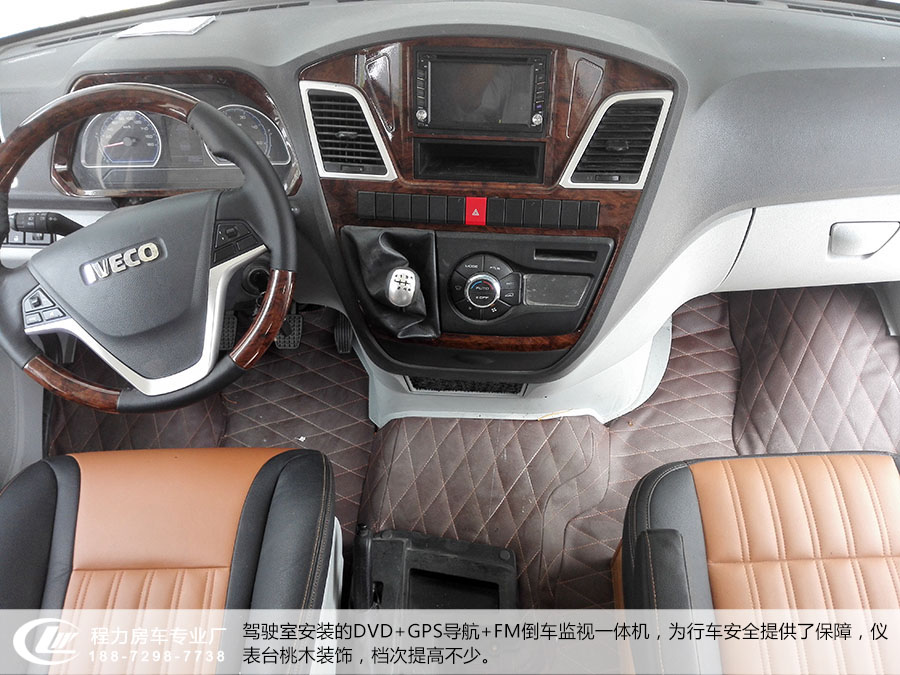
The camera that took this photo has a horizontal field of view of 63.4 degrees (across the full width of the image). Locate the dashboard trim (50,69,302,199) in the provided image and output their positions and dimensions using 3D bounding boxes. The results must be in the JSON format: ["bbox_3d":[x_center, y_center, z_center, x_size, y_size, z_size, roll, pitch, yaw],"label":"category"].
[{"bbox_3d":[-0.413,-0.311,1.111,0.388,0.180,0.090,1,18,6],"label":"dashboard trim"}]

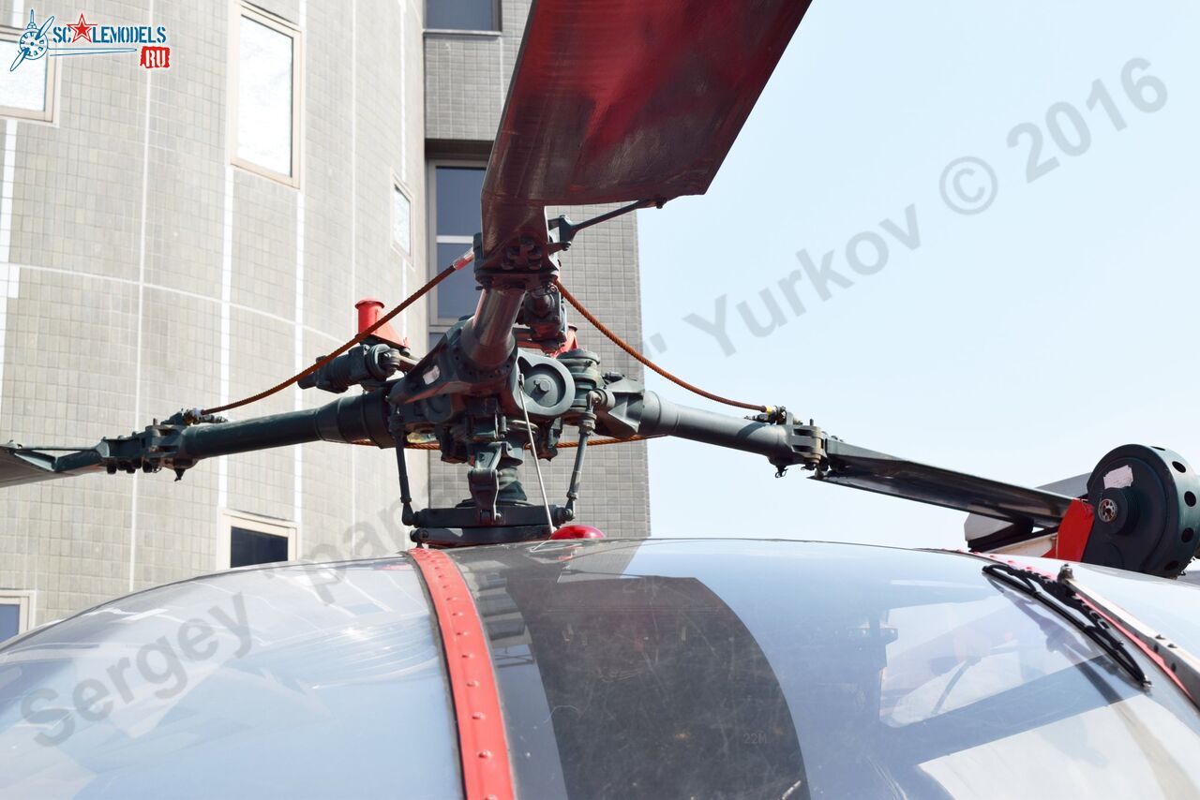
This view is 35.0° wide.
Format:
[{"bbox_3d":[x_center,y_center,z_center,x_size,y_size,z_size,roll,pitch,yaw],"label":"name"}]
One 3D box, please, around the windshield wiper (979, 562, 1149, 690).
[{"bbox_3d":[0.478,0.214,1.941,0.026,0.038,0.338,27,5,-21],"label":"windshield wiper"}]

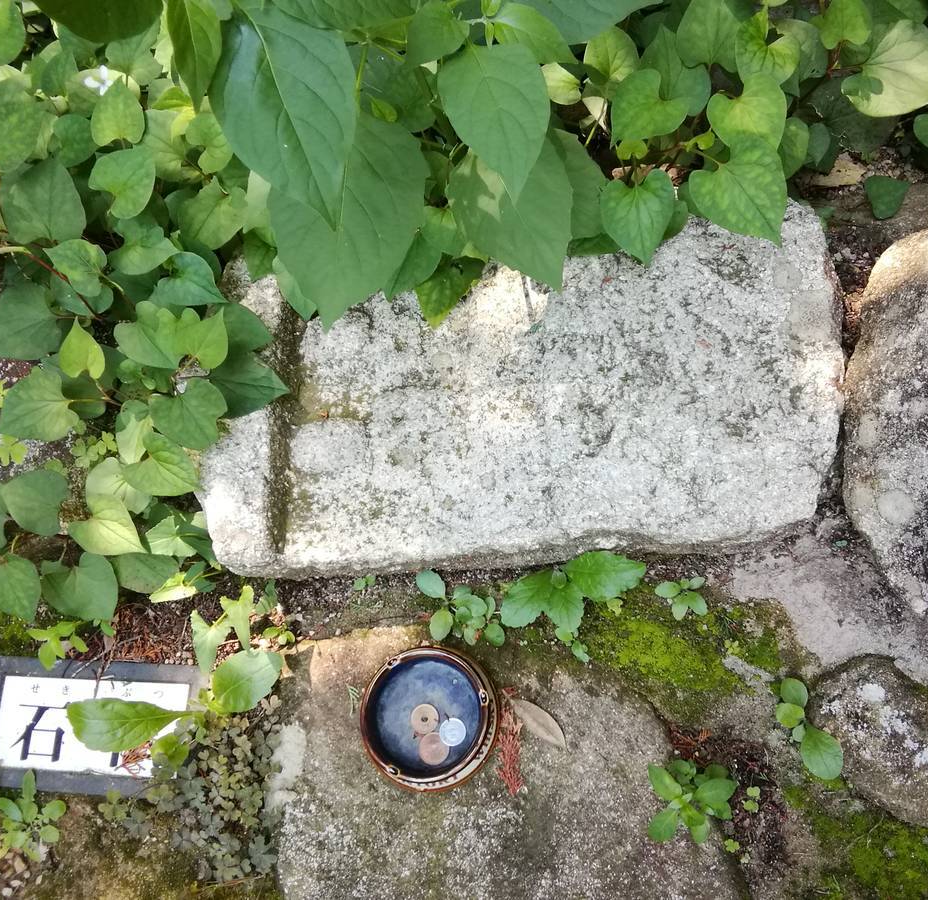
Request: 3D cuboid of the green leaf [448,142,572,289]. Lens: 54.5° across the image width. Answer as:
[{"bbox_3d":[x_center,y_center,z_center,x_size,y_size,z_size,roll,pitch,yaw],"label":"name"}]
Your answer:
[{"bbox_3d":[0.035,-0.178,0.685,0.082,0.022,0.123,-28,87,-1],"label":"green leaf"}]

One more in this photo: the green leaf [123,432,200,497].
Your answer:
[{"bbox_3d":[-0.242,0.012,0.720,0.064,0.015,0.045,35,83,5],"label":"green leaf"}]

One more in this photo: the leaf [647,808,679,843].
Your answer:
[{"bbox_3d":[0.142,0.271,0.650,0.017,0.007,0.028,36,83,9],"label":"leaf"}]

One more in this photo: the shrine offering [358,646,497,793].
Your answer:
[{"bbox_3d":[-0.027,0.204,0.682,0.103,0.034,0.103,0,69,10],"label":"shrine offering"}]

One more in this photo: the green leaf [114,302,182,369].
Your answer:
[{"bbox_3d":[-0.261,-0.095,0.745,0.064,0.013,0.048,42,82,4],"label":"green leaf"}]

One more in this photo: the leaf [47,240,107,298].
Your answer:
[{"bbox_3d":[-0.311,-0.149,0.725,0.052,0.014,0.043,23,82,-12],"label":"leaf"}]

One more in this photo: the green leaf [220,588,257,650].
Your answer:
[{"bbox_3d":[-0.169,0.128,0.699,0.026,0.016,0.046,-35,72,-1],"label":"green leaf"}]

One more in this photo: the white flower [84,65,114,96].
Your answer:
[{"bbox_3d":[-0.311,-0.316,0.770,0.026,0.014,0.026,2,98,-12],"label":"white flower"}]

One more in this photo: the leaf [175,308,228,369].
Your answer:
[{"bbox_3d":[-0.204,-0.087,0.705,0.046,0.016,0.047,30,91,13],"label":"leaf"}]

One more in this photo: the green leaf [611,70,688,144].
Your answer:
[{"bbox_3d":[0.146,-0.271,0.710,0.066,0.015,0.062,-40,76,7],"label":"green leaf"}]

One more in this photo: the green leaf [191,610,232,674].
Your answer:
[{"bbox_3d":[-0.196,0.149,0.700,0.030,0.013,0.049,2,87,0],"label":"green leaf"}]

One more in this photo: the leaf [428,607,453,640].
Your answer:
[{"bbox_3d":[-0.019,0.138,0.715,0.018,0.007,0.026,7,79,4],"label":"leaf"}]

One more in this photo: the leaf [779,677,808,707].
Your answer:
[{"bbox_3d":[0.249,0.183,0.680,0.019,0.007,0.024,-34,79,-4],"label":"leaf"}]

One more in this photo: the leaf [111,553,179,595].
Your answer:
[{"bbox_3d":[-0.262,0.100,0.745,0.065,0.012,0.046,27,90,13],"label":"leaf"}]

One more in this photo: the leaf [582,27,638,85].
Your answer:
[{"bbox_3d":[0.130,-0.353,0.800,0.050,0.014,0.054,0,95,6],"label":"leaf"}]

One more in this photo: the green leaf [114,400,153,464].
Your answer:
[{"bbox_3d":[-0.266,-0.014,0.730,0.032,0.011,0.053,-8,80,-6],"label":"green leaf"}]

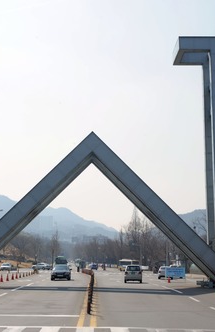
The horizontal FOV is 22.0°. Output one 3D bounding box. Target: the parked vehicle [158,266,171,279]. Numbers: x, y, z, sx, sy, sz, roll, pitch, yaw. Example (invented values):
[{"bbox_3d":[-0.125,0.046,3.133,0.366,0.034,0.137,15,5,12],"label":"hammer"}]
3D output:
[{"bbox_3d":[6.725,12.225,64.059,1.780,1.560,4.500,0,-10,-1],"label":"parked vehicle"}]

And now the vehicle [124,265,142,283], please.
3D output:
[{"bbox_3d":[2.556,10.535,54.203,1.740,1.630,4.400,0,-10,-1],"label":"vehicle"}]

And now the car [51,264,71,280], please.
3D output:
[{"bbox_3d":[-4.393,10.151,53.051,1.800,1.440,4.500,0,-10,0],"label":"car"}]

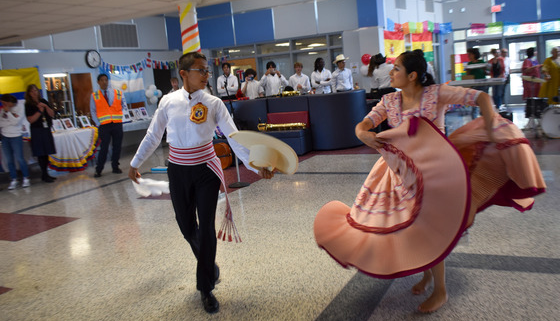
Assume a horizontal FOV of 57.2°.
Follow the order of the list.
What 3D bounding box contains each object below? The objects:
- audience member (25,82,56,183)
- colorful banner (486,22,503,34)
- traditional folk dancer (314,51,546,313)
[{"bbox_3d":[-4.239,-0.469,9.092,0.420,1.680,0.520,2,11,39],"label":"audience member"},{"bbox_3d":[6.494,-3.993,15.500,0.450,0.350,0.030,0,10,29],"label":"colorful banner"},{"bbox_3d":[0.871,0.116,2.970,1.250,1.480,1.000,0,10,30],"label":"traditional folk dancer"}]

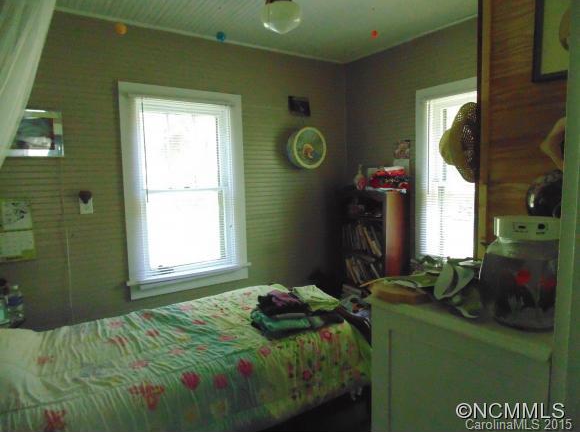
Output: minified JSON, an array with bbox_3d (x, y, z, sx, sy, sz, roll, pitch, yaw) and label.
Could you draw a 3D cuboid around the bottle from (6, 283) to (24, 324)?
[{"bbox_3d":[-1.488,0.477,2.015,0.066,0.206,0.066,-6,8,-33],"label":"bottle"}]

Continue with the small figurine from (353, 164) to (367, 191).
[{"bbox_3d":[0.609,-0.341,3.209,0.105,0.225,0.090,4,8,34],"label":"small figurine"}]

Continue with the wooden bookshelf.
[{"bbox_3d":[0.726,0.390,3.284,0.290,1.248,0.566,-6,8,-33],"label":"wooden bookshelf"}]

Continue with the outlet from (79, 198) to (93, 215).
[{"bbox_3d":[-1.347,-0.066,2.443,0.073,0.112,0.011,-6,8,-33],"label":"outlet"}]

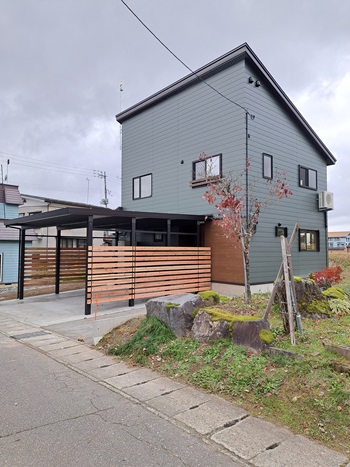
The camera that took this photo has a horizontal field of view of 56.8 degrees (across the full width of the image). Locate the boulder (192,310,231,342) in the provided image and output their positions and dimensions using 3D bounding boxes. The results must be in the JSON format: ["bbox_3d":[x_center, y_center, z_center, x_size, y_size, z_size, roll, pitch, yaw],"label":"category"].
[{"bbox_3d":[0.665,1.687,6.052,0.520,0.500,0.540,2,-3,-41],"label":"boulder"}]

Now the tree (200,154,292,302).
[{"bbox_3d":[2.068,-0.126,9.271,2.300,4.202,2.450,0,-2,0],"label":"tree"}]

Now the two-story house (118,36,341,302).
[{"bbox_3d":[2.253,-1.821,15.971,6.960,8.613,8.255,2,-3,-41],"label":"two-story house"}]

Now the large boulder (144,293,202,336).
[{"bbox_3d":[0.023,1.653,6.940,0.750,0.730,1.200,2,-3,-41],"label":"large boulder"}]

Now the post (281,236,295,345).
[{"bbox_3d":[1.868,0.899,5.364,0.080,1.766,0.080,13,-21,-38],"label":"post"}]

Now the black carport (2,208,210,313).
[{"bbox_3d":[-2.696,0.948,12.343,5.508,3.130,6.248,2,-3,-41],"label":"black carport"}]

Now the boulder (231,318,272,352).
[{"bbox_3d":[1.288,1.624,5.396,0.440,0.480,0.570,2,-3,-41],"label":"boulder"}]

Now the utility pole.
[{"bbox_3d":[-8.058,-1.705,35.798,1.000,10.500,1.400,2,-3,-41],"label":"utility pole"}]

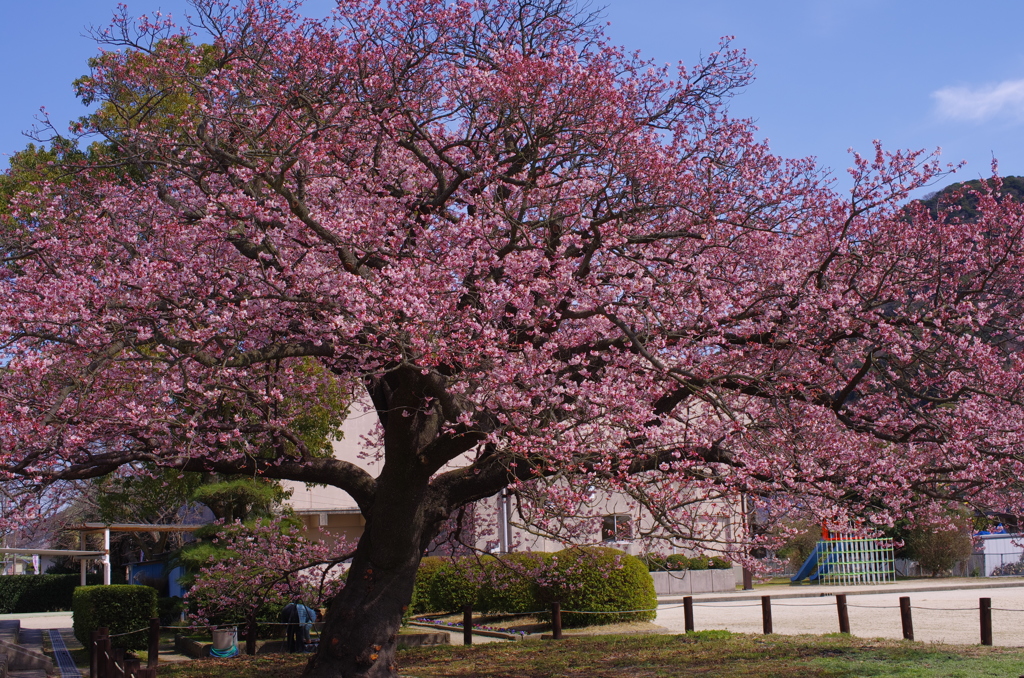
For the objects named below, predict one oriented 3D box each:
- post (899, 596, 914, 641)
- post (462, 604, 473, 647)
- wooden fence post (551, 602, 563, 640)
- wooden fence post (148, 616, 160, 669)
[{"bbox_3d":[5.292,3.750,19.800,0.140,0.600,0.140,-2,-8,0],"label":"post"},{"bbox_3d":[-0.739,4.756,24.500,0.132,0.670,0.132,-2,-8,0],"label":"post"},{"bbox_3d":[0.724,4.586,24.000,0.135,0.620,0.135,-2,-8,0],"label":"wooden fence post"},{"bbox_3d":[-5.468,4.634,22.500,0.150,0.760,0.150,2,-8,-13],"label":"wooden fence post"}]

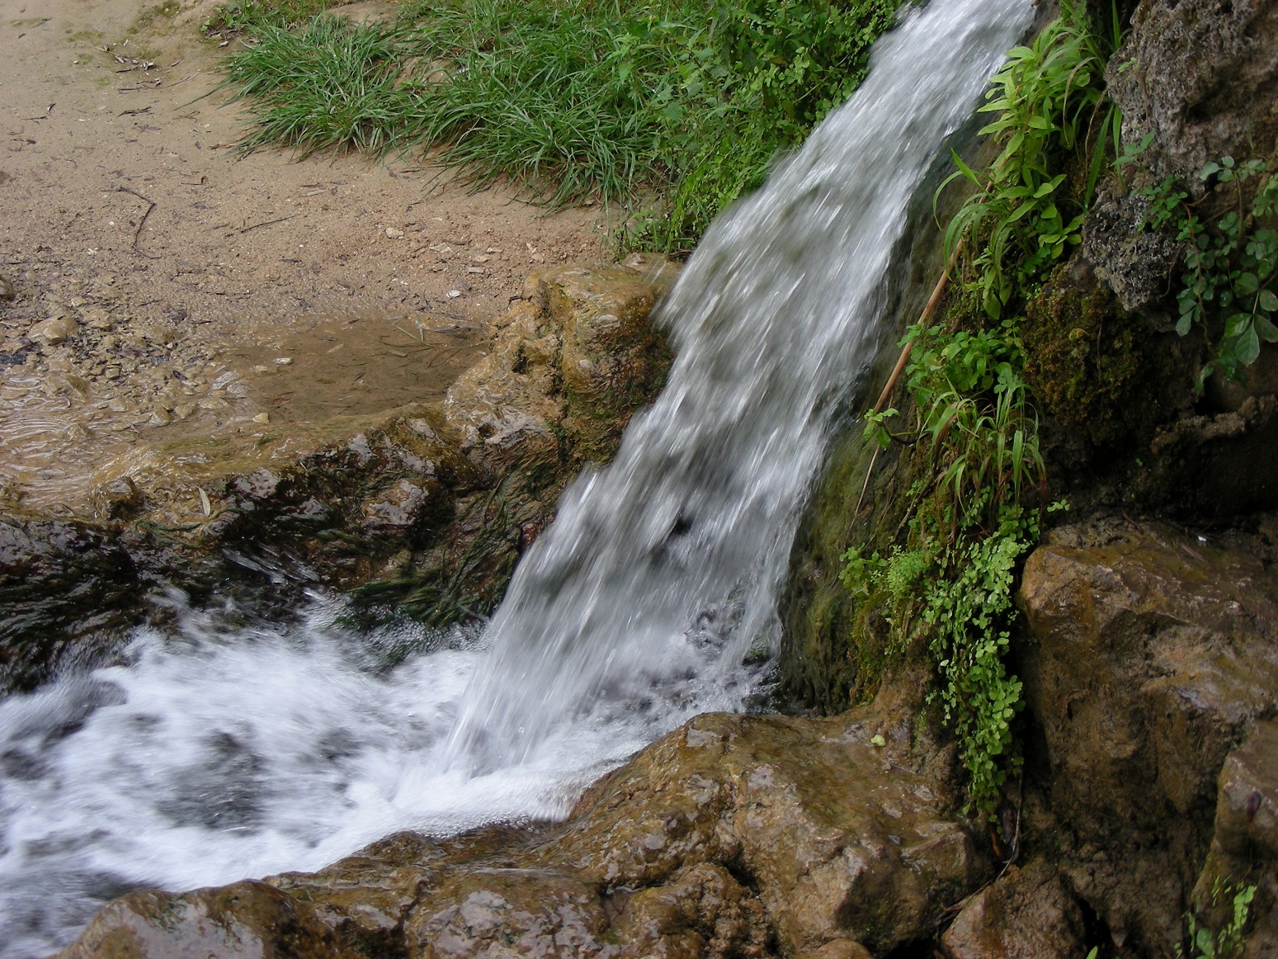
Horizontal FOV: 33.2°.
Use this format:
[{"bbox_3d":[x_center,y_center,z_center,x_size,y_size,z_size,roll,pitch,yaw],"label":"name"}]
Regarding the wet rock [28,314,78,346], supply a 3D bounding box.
[{"bbox_3d":[-0.958,-0.244,3.500,0.080,0.043,0.060,-10,30,-18],"label":"wet rock"}]

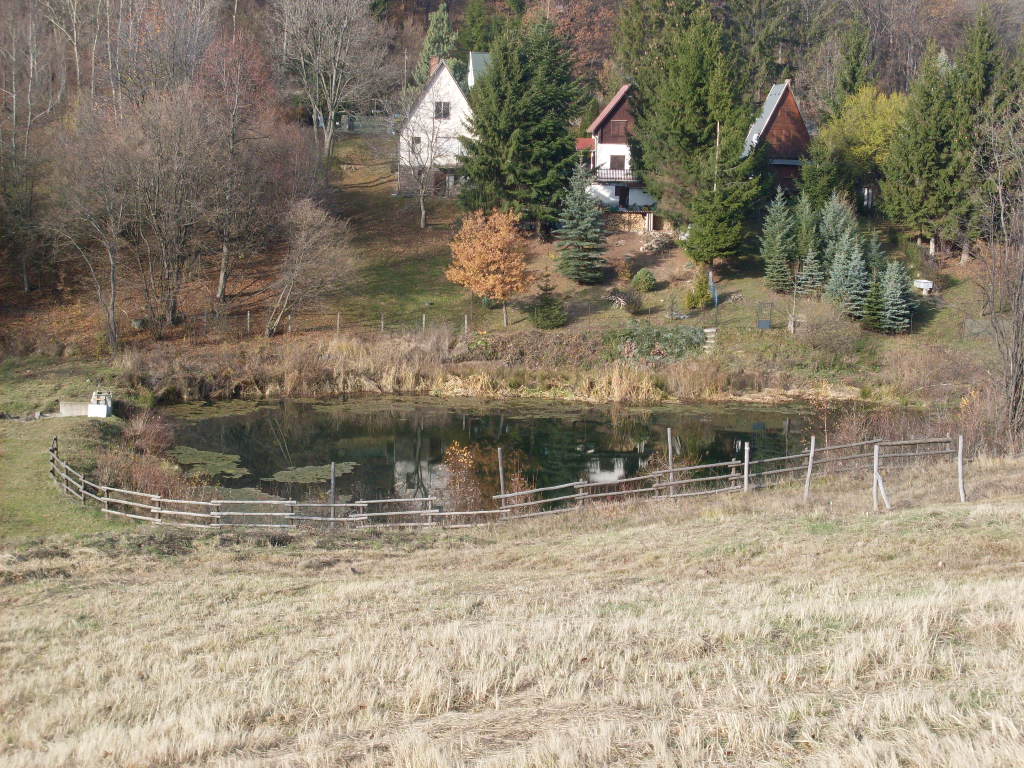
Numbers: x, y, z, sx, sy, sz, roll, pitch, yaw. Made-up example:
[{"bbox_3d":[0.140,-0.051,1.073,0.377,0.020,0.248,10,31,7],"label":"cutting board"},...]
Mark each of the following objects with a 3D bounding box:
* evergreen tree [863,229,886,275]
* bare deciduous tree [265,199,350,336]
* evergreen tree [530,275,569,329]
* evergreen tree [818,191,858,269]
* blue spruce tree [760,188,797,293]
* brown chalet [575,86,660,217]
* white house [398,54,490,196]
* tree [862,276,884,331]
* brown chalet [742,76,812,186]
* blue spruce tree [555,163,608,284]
[{"bbox_3d":[25.651,-9.018,125.596,1.769,3.817,1.769,1,9,0],"label":"evergreen tree"},{"bbox_3d":[-12.960,-7.360,112.480,5.450,8.760,5.180,1,9,0],"label":"bare deciduous tree"},{"bbox_3d":[2.380,-5.320,115.910,2.610,3.410,2.610,1,9,0],"label":"evergreen tree"},{"bbox_3d":[22.930,-10.630,124.660,2.810,5.880,2.810,1,9,0],"label":"evergreen tree"},{"bbox_3d":[18.781,-10.098,125.087,2.537,7.315,2.537,1,9,0],"label":"blue spruce tree"},{"bbox_3d":[9.596,-19.854,151.107,7.200,11.020,7.800,1,9,0],"label":"brown chalet"},{"bbox_3d":[-5.900,-21.590,148.830,7.320,11.270,9.000,1,9,-4],"label":"white house"},{"bbox_3d":[23.390,-5.140,114.830,1.420,3.630,1.420,1,9,0],"label":"tree"},{"bbox_3d":[23.235,-21.714,154.266,6.400,9.409,7.200,1,9,0],"label":"brown chalet"},{"bbox_3d":[4.890,-11.270,124.870,3.800,8.560,3.800,1,9,0],"label":"blue spruce tree"}]

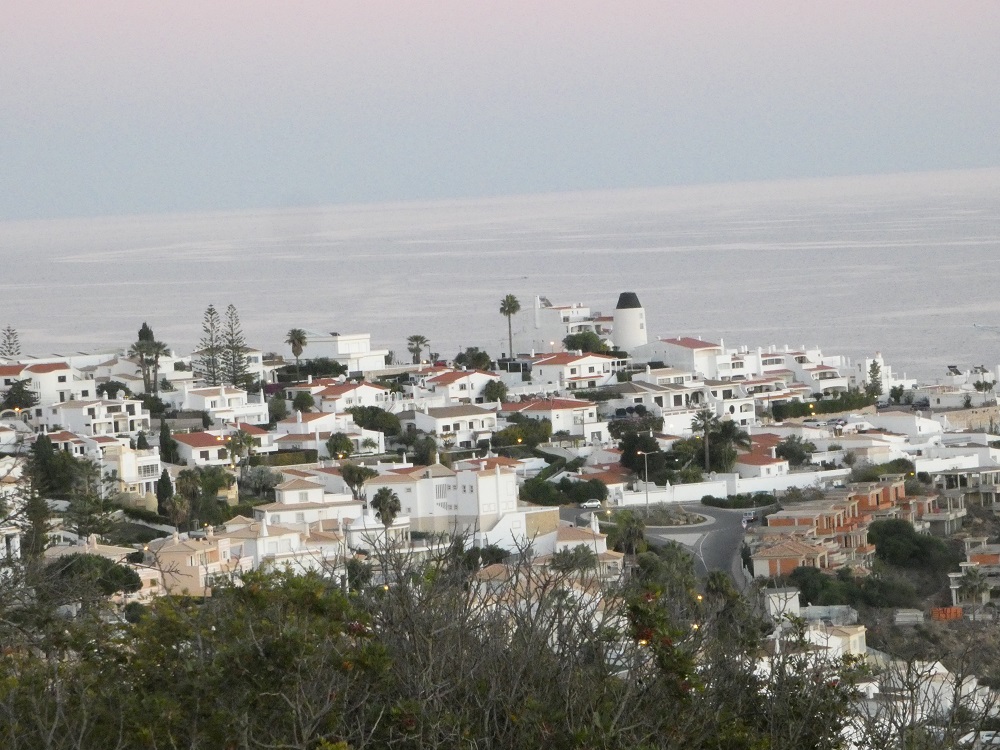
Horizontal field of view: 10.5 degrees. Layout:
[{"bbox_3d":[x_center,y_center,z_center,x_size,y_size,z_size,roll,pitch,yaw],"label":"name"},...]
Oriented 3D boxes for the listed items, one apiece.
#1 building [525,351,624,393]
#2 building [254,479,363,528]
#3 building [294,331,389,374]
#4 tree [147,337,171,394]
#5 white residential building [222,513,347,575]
[{"bbox_3d":[15.349,-0.407,1110.000,14.500,7.200,12.500,-4,3,-33],"label":"building"},{"bbox_3d":[-30.956,20.825,878.000,15.300,8.100,10.500,-4,2,-14],"label":"building"},{"bbox_3d":[-31.510,-4.470,1085.000,15.000,7.870,11.500,-1,3,45],"label":"building"},{"bbox_3d":[-70.050,-1.740,1120.000,4.700,11.300,4.700,-3,2,0],"label":"tree"},{"bbox_3d":[-32.480,25.770,820.000,10.000,8.130,18.000,-1,3,45],"label":"white residential building"}]

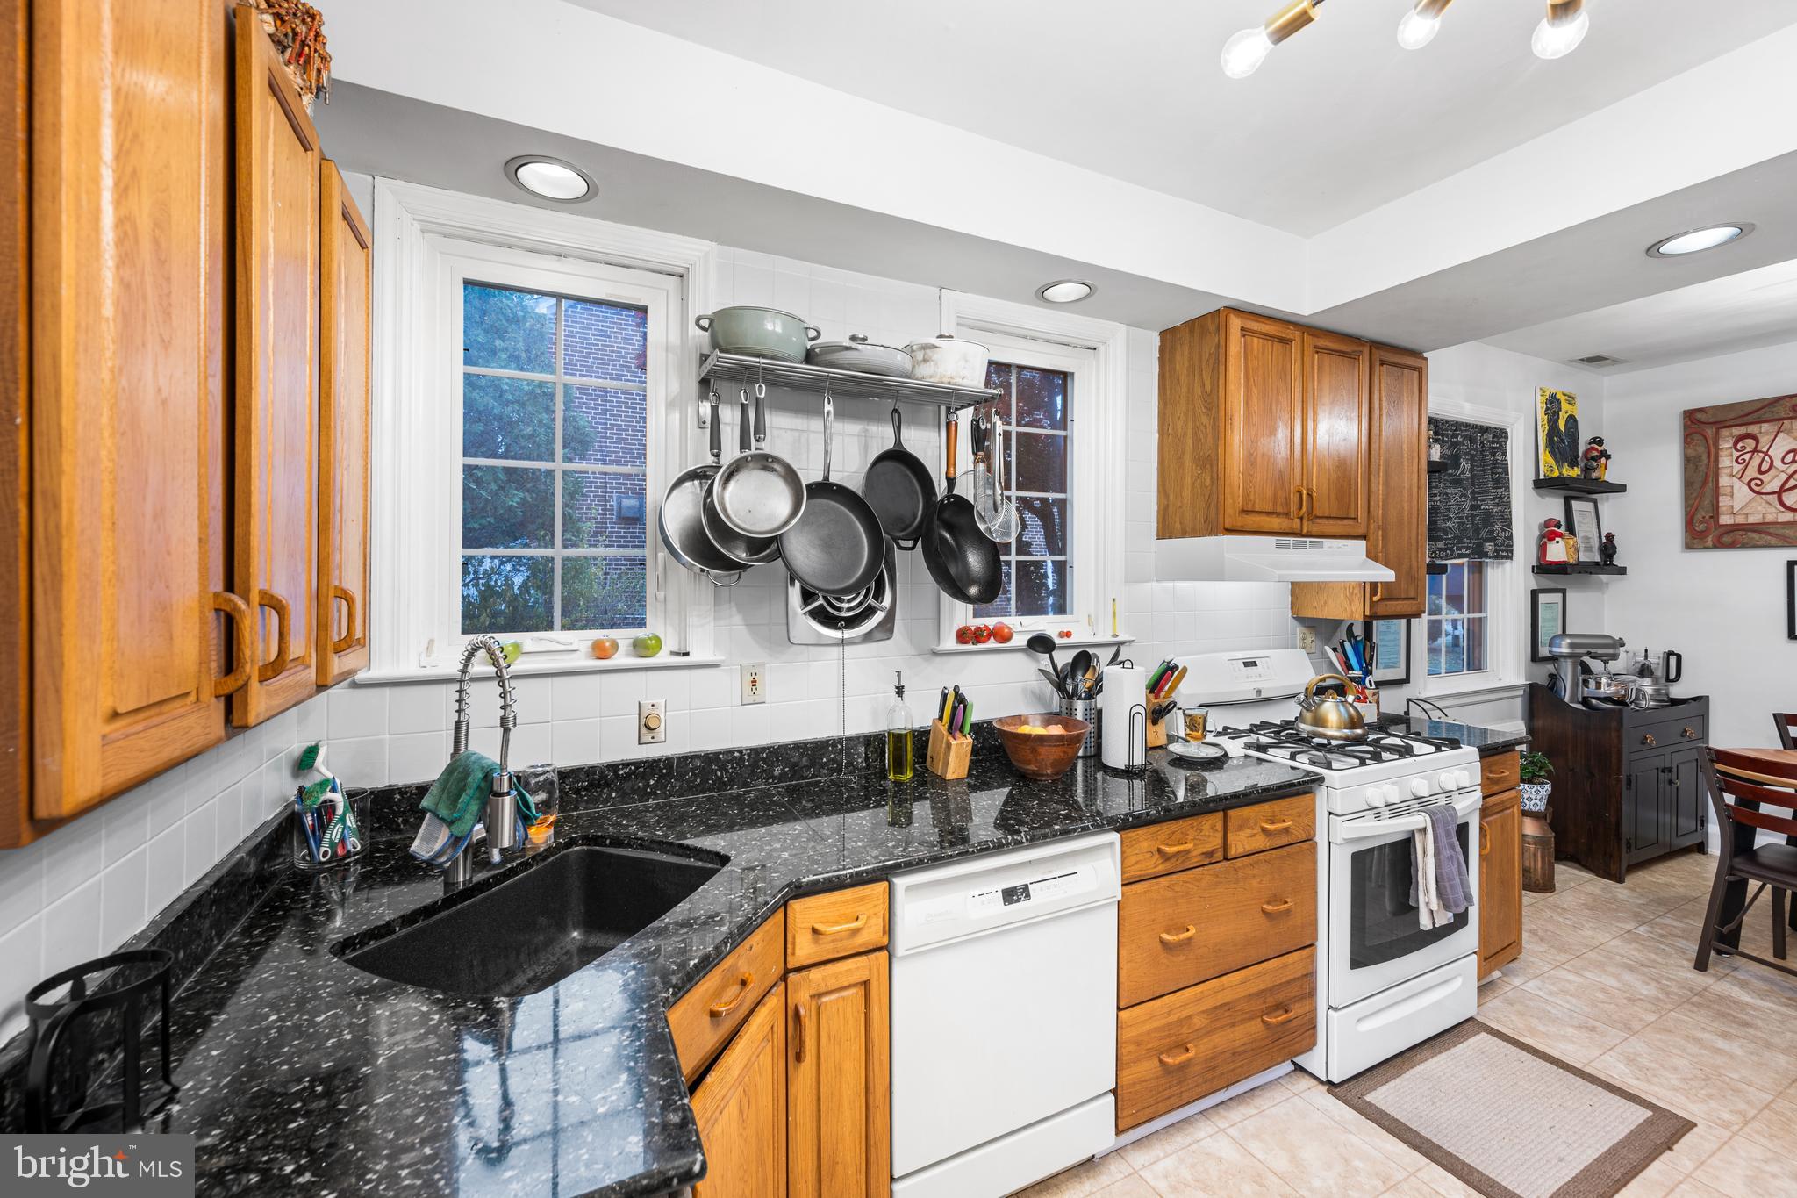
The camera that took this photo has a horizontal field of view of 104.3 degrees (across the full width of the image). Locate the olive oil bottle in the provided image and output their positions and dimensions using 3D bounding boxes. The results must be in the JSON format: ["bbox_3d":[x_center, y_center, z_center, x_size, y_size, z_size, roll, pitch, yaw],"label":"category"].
[{"bbox_3d":[0.006,0.358,1.990,0.068,0.300,0.068,0,1,0],"label":"olive oil bottle"}]

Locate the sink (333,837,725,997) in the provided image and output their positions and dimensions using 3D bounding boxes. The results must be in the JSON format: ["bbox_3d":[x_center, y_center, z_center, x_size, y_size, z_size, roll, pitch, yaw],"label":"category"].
[{"bbox_3d":[-0.601,0.661,1.257,0.469,0.210,0.588,0,1,18],"label":"sink"}]

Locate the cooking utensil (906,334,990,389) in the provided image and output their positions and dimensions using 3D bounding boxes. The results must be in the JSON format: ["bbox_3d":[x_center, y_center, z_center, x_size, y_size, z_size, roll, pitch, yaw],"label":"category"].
[{"bbox_3d":[0.136,-0.668,2.009,0.245,0.180,0.300,1,1,26],"label":"cooking utensil"}]

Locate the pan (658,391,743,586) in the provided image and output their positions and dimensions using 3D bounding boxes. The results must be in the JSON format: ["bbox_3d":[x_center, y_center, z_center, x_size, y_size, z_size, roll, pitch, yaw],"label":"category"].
[{"bbox_3d":[-0.462,-0.278,1.770,0.275,0.490,0.090,0,1,-26],"label":"pan"}]

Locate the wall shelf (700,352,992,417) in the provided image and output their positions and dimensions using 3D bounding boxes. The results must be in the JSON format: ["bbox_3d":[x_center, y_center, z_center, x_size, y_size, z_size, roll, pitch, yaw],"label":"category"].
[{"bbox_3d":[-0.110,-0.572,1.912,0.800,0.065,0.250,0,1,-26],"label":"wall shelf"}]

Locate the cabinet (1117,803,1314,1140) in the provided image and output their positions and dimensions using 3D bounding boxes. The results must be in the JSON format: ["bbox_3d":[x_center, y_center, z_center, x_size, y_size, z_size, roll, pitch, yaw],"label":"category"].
[{"bbox_3d":[0.762,0.943,2.157,0.760,0.785,0.570,0,1,-25],"label":"cabinet"}]

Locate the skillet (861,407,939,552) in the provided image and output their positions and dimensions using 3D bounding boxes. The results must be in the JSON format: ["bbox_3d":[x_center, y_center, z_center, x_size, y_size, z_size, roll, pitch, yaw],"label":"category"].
[{"bbox_3d":[0.008,-0.332,1.964,0.240,0.385,0.050,-5,3,-26],"label":"skillet"}]

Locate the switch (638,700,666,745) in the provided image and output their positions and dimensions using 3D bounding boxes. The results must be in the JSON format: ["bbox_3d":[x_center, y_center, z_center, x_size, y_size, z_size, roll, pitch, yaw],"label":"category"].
[{"bbox_3d":[-0.633,0.319,1.797,0.070,0.113,0.024,-1,1,-26],"label":"switch"}]

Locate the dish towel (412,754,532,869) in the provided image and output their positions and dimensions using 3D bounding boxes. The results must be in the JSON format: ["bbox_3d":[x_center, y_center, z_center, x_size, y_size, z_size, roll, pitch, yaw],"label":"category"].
[{"bbox_3d":[-0.774,0.375,1.270,0.195,0.190,0.130,-1,1,-31],"label":"dish towel"}]

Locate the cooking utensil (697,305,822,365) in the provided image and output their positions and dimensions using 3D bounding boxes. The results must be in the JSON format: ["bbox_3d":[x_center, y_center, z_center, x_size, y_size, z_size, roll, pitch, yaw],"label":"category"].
[{"bbox_3d":[-0.357,-0.638,1.777,0.315,0.128,0.245,0,1,-25],"label":"cooking utensil"}]

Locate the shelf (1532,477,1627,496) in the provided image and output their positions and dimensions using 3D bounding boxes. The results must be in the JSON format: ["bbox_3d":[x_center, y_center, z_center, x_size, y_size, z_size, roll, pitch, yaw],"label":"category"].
[{"bbox_3d":[3.777,-0.617,3.859,0.630,0.042,0.150,-1,1,-26],"label":"shelf"}]

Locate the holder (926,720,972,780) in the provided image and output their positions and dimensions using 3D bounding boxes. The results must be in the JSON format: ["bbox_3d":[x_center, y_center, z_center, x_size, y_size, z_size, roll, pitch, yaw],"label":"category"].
[{"bbox_3d":[0.152,0.436,2.046,0.067,0.153,0.180,0,1,-21],"label":"holder"}]

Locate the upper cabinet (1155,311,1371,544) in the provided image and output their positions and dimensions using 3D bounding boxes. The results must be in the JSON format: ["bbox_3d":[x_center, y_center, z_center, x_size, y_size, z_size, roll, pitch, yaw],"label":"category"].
[{"bbox_3d":[1.354,-0.588,2.558,0.770,0.743,0.300,0,1,-25],"label":"upper cabinet"}]

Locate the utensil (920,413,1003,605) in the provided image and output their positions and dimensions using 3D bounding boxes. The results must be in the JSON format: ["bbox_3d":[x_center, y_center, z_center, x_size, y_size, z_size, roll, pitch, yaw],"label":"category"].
[{"bbox_3d":[0.167,-0.232,1.884,0.170,0.510,0.310,-19,1,32],"label":"utensil"}]

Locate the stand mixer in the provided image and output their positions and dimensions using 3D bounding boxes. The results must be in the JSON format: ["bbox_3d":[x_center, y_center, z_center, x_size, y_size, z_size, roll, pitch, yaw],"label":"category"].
[{"bbox_3d":[3.604,0.385,3.650,0.345,0.405,0.250,0,1,15],"label":"stand mixer"}]

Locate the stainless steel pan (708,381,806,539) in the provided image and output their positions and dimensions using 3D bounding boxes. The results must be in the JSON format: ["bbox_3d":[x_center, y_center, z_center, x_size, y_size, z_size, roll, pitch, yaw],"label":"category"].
[{"bbox_3d":[-0.335,-0.336,1.690,0.212,0.375,0.080,0,1,-19],"label":"stainless steel pan"}]

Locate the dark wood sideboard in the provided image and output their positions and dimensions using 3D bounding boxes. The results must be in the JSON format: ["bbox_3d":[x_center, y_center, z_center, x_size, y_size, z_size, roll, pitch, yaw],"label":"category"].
[{"bbox_3d":[3.888,0.923,3.774,0.890,0.930,0.385,-1,1,-24],"label":"dark wood sideboard"}]

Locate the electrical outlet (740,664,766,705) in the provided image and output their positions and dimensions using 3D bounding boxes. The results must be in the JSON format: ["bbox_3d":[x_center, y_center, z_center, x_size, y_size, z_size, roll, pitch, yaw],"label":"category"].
[{"bbox_3d":[-0.396,0.234,1.918,0.071,0.114,0.010,-1,1,-26],"label":"electrical outlet"}]

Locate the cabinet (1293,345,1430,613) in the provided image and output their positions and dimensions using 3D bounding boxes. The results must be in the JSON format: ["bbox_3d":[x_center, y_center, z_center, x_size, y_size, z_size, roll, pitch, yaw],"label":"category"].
[{"bbox_3d":[1.881,-0.448,2.858,0.375,1.040,0.305,-1,1,-26],"label":"cabinet"}]

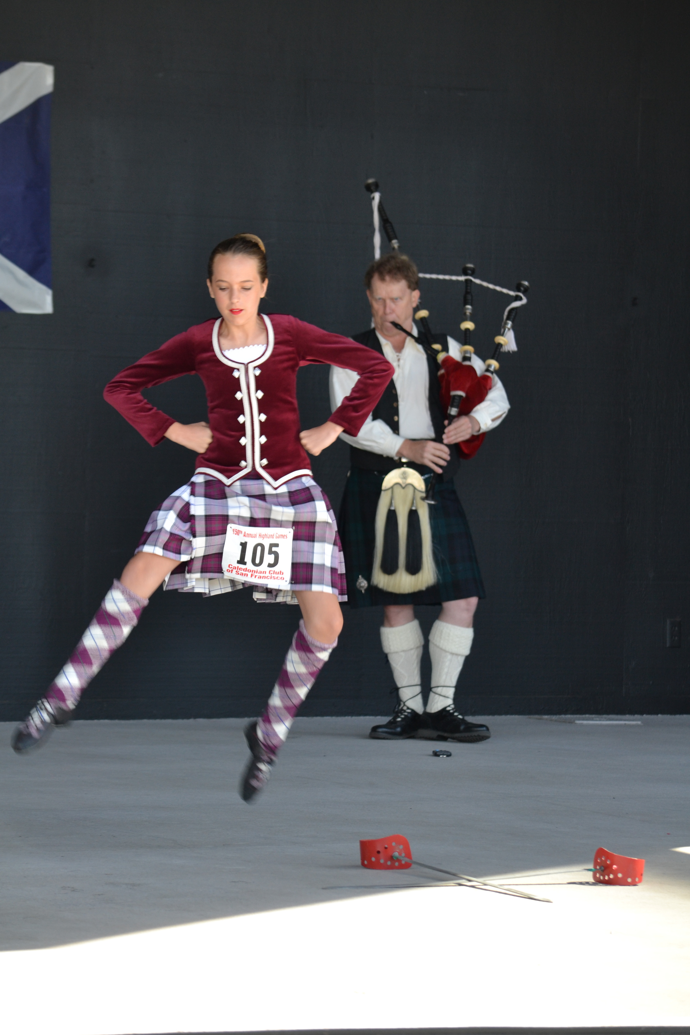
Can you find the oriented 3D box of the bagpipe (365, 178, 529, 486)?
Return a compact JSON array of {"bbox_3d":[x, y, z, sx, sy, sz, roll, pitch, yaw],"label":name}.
[{"bbox_3d":[0.375,-0.663,18.350,0.600,1.170,0.480,0,4,7],"label":"bagpipe"}]

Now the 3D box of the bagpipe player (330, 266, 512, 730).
[{"bbox_3d":[0.274,-0.076,18.400,0.660,1.780,0.480,0,4,7],"label":"bagpipe player"}]

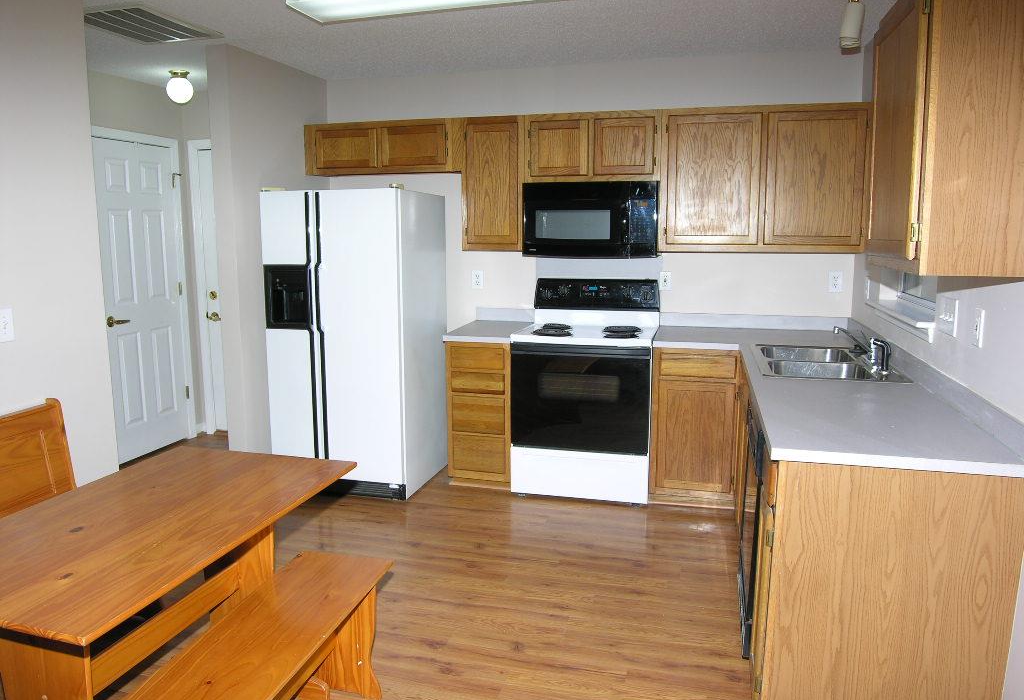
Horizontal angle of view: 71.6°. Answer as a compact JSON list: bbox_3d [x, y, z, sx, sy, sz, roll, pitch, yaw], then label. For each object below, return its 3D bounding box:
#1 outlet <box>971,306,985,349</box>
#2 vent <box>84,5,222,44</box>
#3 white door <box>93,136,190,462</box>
[{"bbox_3d":[1.394,-0.061,2.128,0.010,0.115,0.073,3,9,15],"label":"outlet"},{"bbox_3d":[-1.751,-1.547,3.396,0.485,0.020,0.545,3,9,15],"label":"vent"},{"bbox_3d":[-2.466,-0.325,4.714,0.042,2.036,0.680,3,9,15],"label":"white door"}]

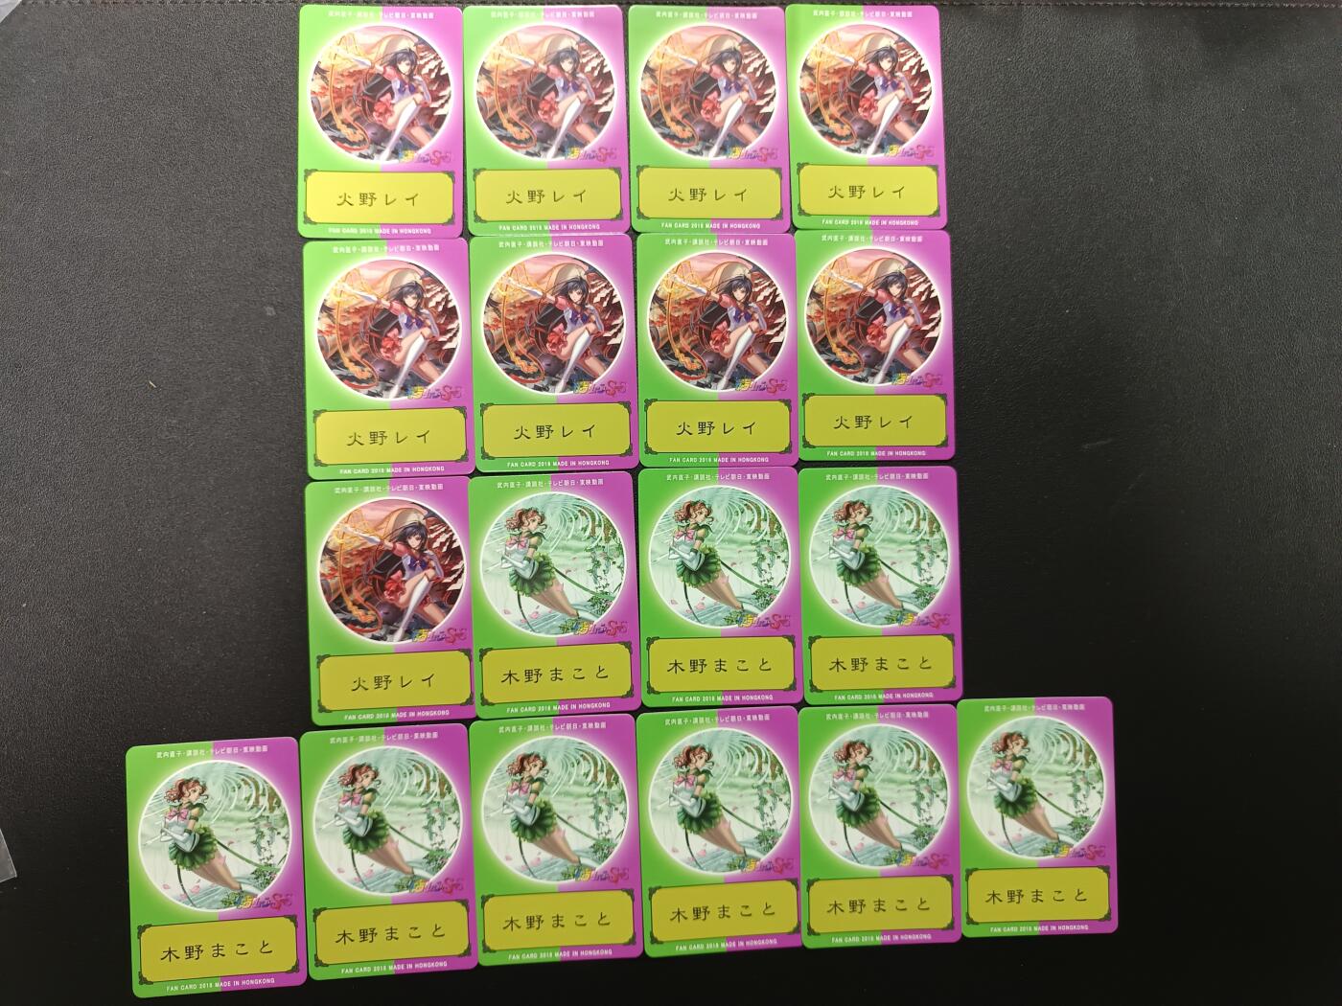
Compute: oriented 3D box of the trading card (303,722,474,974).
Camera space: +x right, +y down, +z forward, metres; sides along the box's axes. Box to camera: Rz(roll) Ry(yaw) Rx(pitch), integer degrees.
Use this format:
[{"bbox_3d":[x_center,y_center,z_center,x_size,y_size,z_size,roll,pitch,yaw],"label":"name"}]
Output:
[{"bbox_3d":[-0.101,0.125,0.334,0.060,0.001,0.087,-3,88,-3],"label":"trading card"}]

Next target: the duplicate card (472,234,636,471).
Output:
[{"bbox_3d":[-0.043,-0.056,0.344,0.060,0.001,0.087,-2,88,-3],"label":"duplicate card"}]

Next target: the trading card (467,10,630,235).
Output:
[{"bbox_3d":[-0.046,-0.143,0.347,0.060,0.001,0.087,-2,88,-3],"label":"trading card"}]

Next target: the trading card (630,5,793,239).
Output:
[{"bbox_3d":[0.015,-0.146,0.354,0.060,0.001,0.088,-1,88,-3],"label":"trading card"}]

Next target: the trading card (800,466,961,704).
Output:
[{"bbox_3d":[0.079,0.031,0.350,0.060,0.001,0.088,-1,88,-3],"label":"trading card"}]

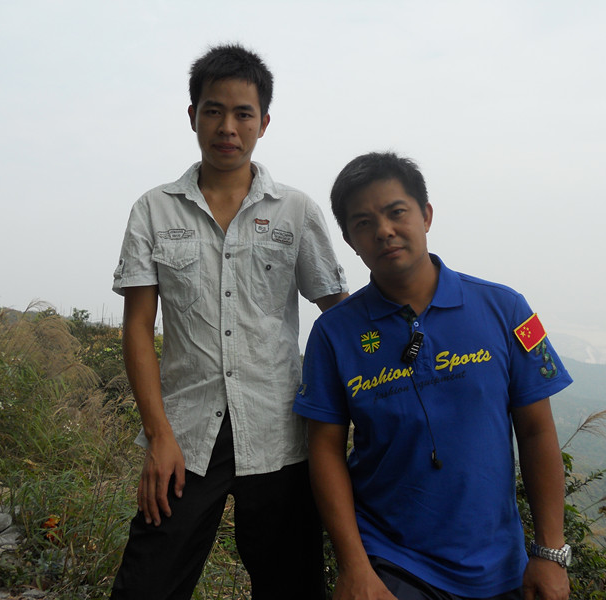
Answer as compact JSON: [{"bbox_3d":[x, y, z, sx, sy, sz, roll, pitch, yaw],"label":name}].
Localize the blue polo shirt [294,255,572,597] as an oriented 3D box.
[{"bbox_3d":[0.250,0.242,1.430,0.530,0.650,0.290,-6,7,16],"label":"blue polo shirt"}]

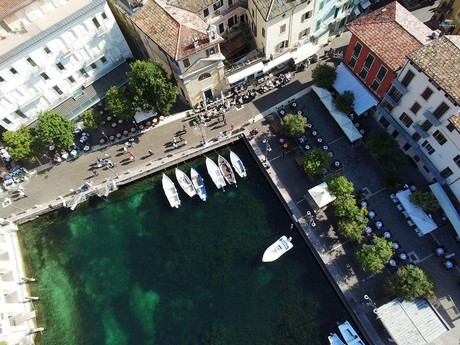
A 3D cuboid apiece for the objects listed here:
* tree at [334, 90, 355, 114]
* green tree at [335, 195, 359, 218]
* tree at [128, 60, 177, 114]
[{"bbox_3d":[19.165,-11.252,49.691,3.600,5.600,3.600,-26,66,-6],"label":"tree"},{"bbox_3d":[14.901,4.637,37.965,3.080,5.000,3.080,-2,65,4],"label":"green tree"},{"bbox_3d":[-13.349,-14.354,51.951,8.400,9.800,8.400,-2,66,5],"label":"tree"}]

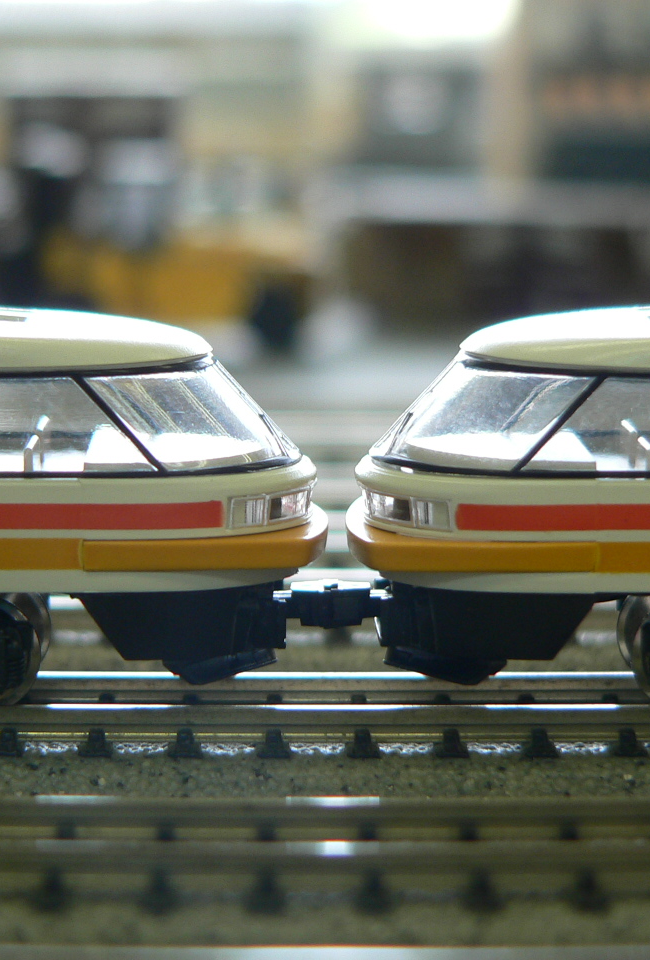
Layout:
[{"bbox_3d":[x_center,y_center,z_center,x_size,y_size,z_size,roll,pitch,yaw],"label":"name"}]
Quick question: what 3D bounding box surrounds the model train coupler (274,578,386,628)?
[{"bbox_3d":[0.000,0.007,0.177,0.007,0.002,0.004,0,8,-1],"label":"model train coupler"}]

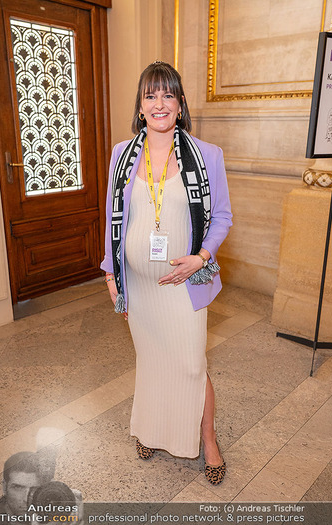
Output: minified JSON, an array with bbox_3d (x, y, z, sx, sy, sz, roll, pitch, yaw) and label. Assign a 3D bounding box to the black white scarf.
[{"bbox_3d":[0.003,-0.150,1.669,0.410,0.720,0.270,6,19,18],"label":"black white scarf"}]

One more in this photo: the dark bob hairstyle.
[{"bbox_3d":[-0.014,-0.597,1.594,0.220,0.250,0.240,2,18,6],"label":"dark bob hairstyle"}]

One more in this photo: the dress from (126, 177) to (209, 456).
[{"bbox_3d":[-0.001,0.204,1.824,0.370,1.240,0.340,7,19,20],"label":"dress"}]

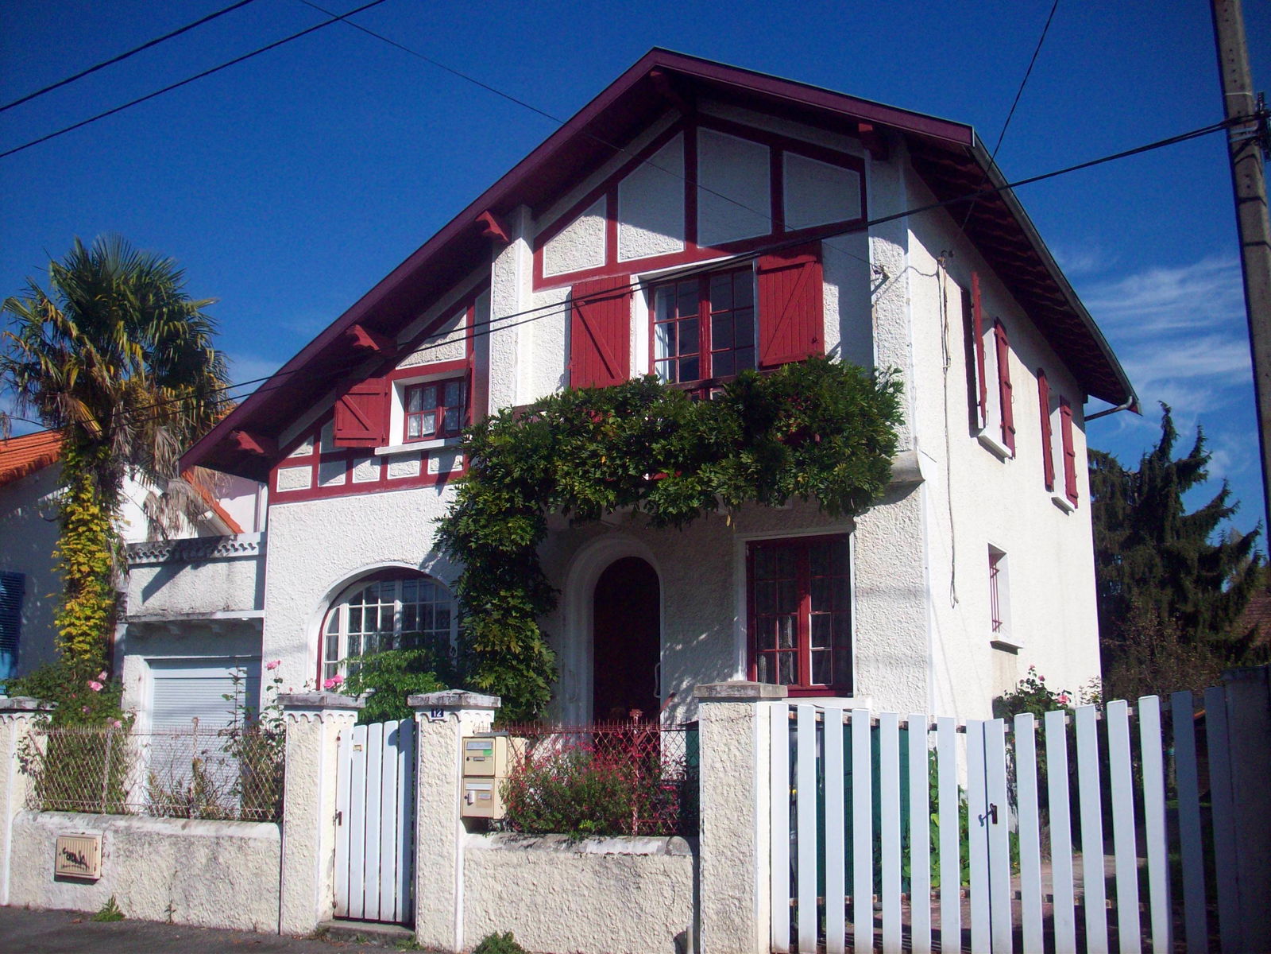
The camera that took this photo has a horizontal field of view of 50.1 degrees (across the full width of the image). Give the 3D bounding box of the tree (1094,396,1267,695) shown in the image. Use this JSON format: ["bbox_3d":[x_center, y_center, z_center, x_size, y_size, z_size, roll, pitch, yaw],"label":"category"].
[{"bbox_3d":[11.465,2.701,29.006,3.800,8.750,3.800,-6,-13,27],"label":"tree"}]

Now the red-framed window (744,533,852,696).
[{"bbox_3d":[1.660,1.406,13.767,1.170,1.620,0.120,-6,-13,27],"label":"red-framed window"}]

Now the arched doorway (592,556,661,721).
[{"bbox_3d":[-0.071,2.036,14.658,0.900,2.370,0.110,-6,-13,27],"label":"arched doorway"}]

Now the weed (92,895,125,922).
[{"bbox_3d":[-4.397,3.568,11.300,0.330,0.220,0.220,-6,-13,27],"label":"weed"}]

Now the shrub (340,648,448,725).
[{"bbox_3d":[-2.471,2.810,13.910,1.280,2.080,1.100,-6,-13,27],"label":"shrub"}]

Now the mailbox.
[{"bbox_3d":[-1.075,2.248,10.231,0.298,0.603,0.390,-6,-13,27],"label":"mailbox"}]

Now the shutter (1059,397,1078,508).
[{"bbox_3d":[6.528,-0.354,20.462,0.060,1.530,0.680,-6,-13,27],"label":"shutter"}]

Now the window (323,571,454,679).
[{"bbox_3d":[-2.840,1.861,16.046,2.260,1.570,0.150,-6,-13,27],"label":"window"}]

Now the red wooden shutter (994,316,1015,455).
[{"bbox_3d":[4.588,-1.083,16.826,0.060,1.550,0.670,-6,-13,27],"label":"red wooden shutter"}]

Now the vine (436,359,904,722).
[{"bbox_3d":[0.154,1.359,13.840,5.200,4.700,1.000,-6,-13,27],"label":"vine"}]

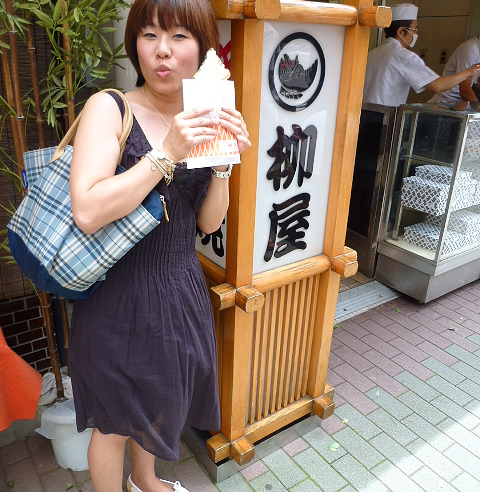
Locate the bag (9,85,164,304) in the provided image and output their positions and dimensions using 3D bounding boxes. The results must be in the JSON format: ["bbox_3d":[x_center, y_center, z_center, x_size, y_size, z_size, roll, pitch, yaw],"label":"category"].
[{"bbox_3d":[-0.351,-0.119,1.070,0.370,0.440,0.190,33,9,21],"label":"bag"}]

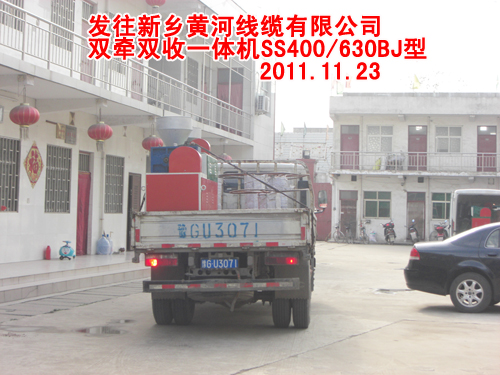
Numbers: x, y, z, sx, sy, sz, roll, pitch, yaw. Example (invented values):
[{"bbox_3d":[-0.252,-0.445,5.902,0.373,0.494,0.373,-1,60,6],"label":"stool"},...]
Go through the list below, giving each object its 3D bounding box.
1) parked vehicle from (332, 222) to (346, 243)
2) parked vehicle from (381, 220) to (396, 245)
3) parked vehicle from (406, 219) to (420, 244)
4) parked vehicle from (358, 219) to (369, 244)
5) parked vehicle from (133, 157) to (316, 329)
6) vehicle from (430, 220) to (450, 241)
[{"bbox_3d":[4.164,2.084,45.700,0.560,1.020,1.620,1,-1,22],"label":"parked vehicle"},{"bbox_3d":[6.360,2.057,45.100,0.700,1.120,1.800,1,-1,-3],"label":"parked vehicle"},{"bbox_3d":[7.428,2.025,44.900,0.680,1.100,1.750,1,-1,2],"label":"parked vehicle"},{"bbox_3d":[5.281,2.094,45.500,0.560,1.030,1.620,1,-1,-7],"label":"parked vehicle"},{"bbox_3d":[-0.090,0.670,14.290,2.080,2.280,5.900,1,-1,5],"label":"parked vehicle"},{"bbox_3d":[8.741,2.043,44.600,0.720,1.100,1.800,1,-1,10],"label":"vehicle"}]

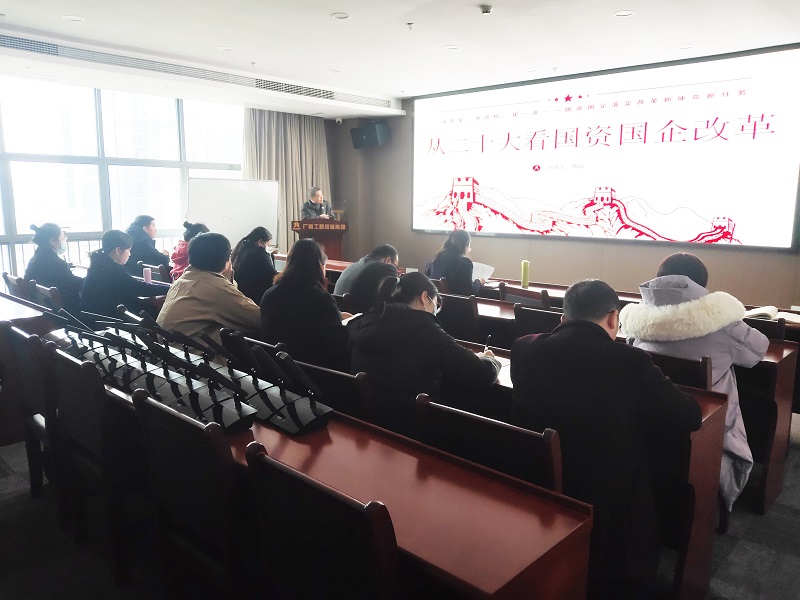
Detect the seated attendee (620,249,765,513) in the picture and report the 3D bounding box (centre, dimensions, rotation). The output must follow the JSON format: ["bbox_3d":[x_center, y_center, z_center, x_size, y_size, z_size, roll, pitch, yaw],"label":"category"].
[{"bbox_3d":[1.366,0.409,2.849,0.640,1.260,0.800,9,13,43],"label":"seated attendee"}]

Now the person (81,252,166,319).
[{"bbox_3d":[-1.825,0.144,4.362,0.550,1.250,0.800,9,13,43],"label":"person"}]

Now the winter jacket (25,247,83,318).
[{"bbox_3d":[-2.679,-0.081,4.748,0.493,0.632,0.622,8,12,40],"label":"winter jacket"}]

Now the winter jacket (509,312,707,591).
[{"bbox_3d":[0.721,0.433,2.162,0.570,0.780,0.520,9,13,42],"label":"winter jacket"}]

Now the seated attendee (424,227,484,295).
[{"bbox_3d":[0.557,-0.009,5.684,0.480,1.280,0.740,9,13,42],"label":"seated attendee"}]

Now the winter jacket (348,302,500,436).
[{"bbox_3d":[0.079,0.313,2.537,0.580,0.660,0.600,9,13,43],"label":"winter jacket"}]

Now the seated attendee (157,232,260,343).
[{"bbox_3d":[-0.950,0.269,3.551,0.640,1.280,0.800,9,13,43],"label":"seated attendee"}]

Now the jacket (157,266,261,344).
[{"bbox_3d":[-1.160,0.148,3.756,0.570,0.700,0.500,9,13,42],"label":"jacket"}]

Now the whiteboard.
[{"bbox_3d":[-2.370,-1.226,8.720,0.050,1.010,1.570,7,12,37],"label":"whiteboard"}]

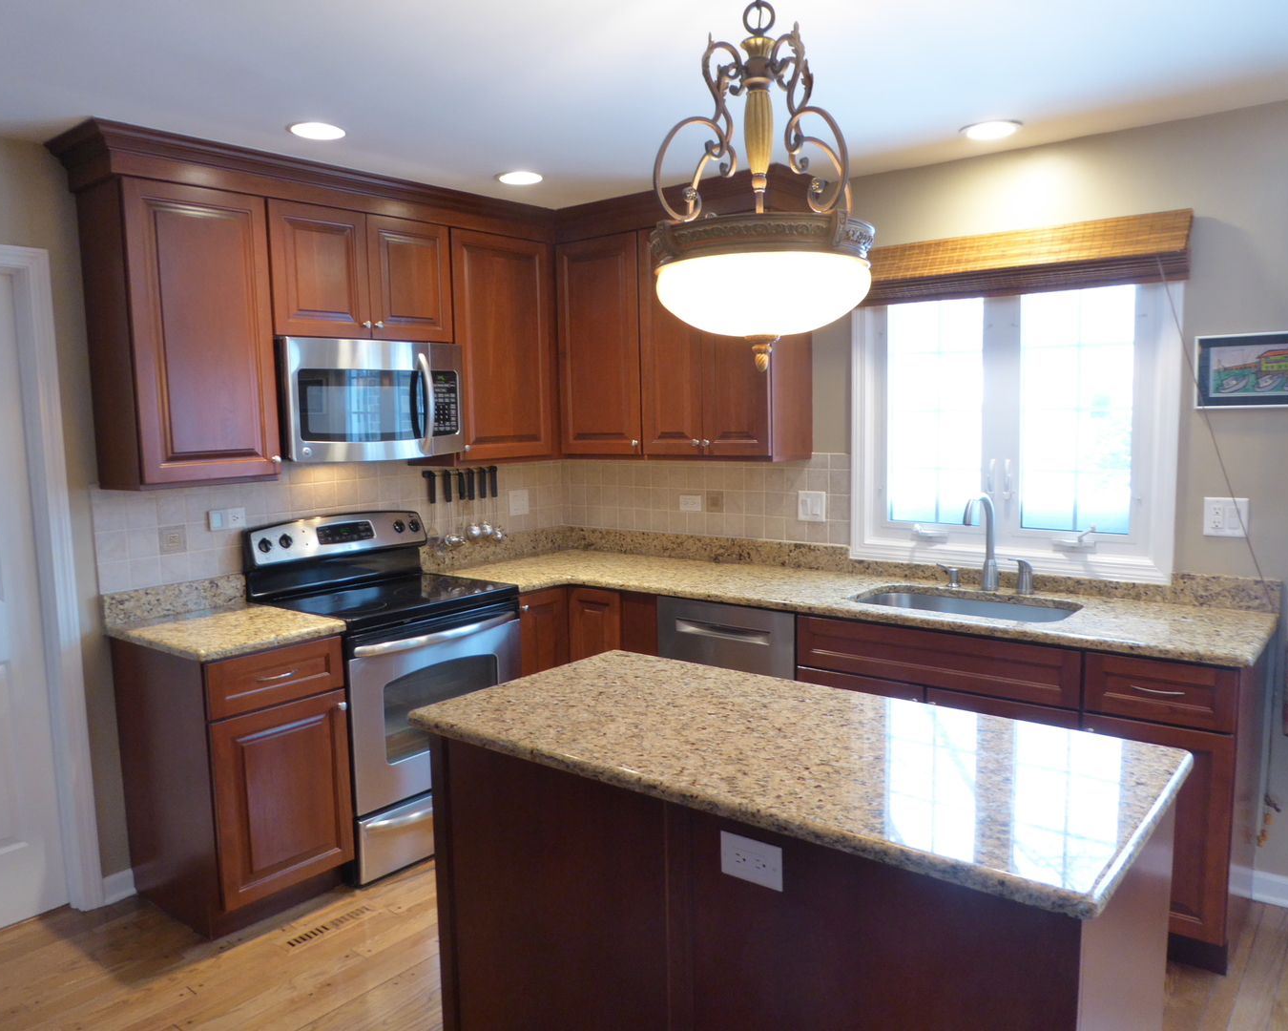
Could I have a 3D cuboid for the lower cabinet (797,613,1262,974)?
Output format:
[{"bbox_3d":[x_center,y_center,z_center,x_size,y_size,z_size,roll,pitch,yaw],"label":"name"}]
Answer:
[{"bbox_3d":[1.229,0.767,3.143,1.298,0.882,0.615,3,8,39],"label":"lower cabinet"}]

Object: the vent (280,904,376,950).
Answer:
[{"bbox_3d":[-0.976,1.275,2.958,0.070,0.010,0.295,3,8,39],"label":"vent"}]

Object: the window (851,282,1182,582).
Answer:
[{"bbox_3d":[1.256,-0.367,3.360,1.126,1.127,0.100,3,8,39],"label":"window"}]

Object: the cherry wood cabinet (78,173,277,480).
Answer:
[{"bbox_3d":[-1.508,-0.579,3.119,0.330,0.955,0.459,3,8,39],"label":"cherry wood cabinet"}]

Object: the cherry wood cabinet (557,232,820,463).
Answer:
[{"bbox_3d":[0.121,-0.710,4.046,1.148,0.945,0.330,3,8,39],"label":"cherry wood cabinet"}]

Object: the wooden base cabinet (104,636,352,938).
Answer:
[{"bbox_3d":[-1.340,0.822,3.141,0.610,0.883,0.453,3,8,39],"label":"wooden base cabinet"}]

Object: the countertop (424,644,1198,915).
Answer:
[{"bbox_3d":[0.251,0.455,1.958,1.427,0.032,0.697,3,8,39],"label":"countertop"}]

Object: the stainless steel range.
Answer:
[{"bbox_3d":[-0.934,0.618,3.608,0.680,1.185,0.763,3,8,39],"label":"stainless steel range"}]

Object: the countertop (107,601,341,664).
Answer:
[{"bbox_3d":[-1.353,0.366,3.075,0.632,0.034,0.477,3,8,39],"label":"countertop"}]

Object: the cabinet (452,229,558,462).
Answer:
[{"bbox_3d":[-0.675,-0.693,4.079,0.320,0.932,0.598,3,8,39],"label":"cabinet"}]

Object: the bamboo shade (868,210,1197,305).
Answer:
[{"bbox_3d":[1.193,-0.846,3.242,1.177,0.213,0.110,3,8,39],"label":"bamboo shade"}]

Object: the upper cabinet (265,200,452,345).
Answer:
[{"bbox_3d":[-1.109,-0.870,3.532,0.320,0.445,0.755,3,8,39],"label":"upper cabinet"}]

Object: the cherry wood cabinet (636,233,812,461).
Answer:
[{"bbox_3d":[0.326,-0.698,3.881,0.622,0.945,0.330,3,8,39],"label":"cherry wood cabinet"}]

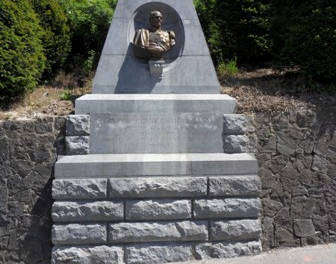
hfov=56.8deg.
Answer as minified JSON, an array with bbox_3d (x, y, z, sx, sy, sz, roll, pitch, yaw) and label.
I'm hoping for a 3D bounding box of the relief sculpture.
[{"bbox_3d":[-0.220,-1.320,4.700,0.630,1.020,0.370,0,-1,-5],"label":"relief sculpture"}]

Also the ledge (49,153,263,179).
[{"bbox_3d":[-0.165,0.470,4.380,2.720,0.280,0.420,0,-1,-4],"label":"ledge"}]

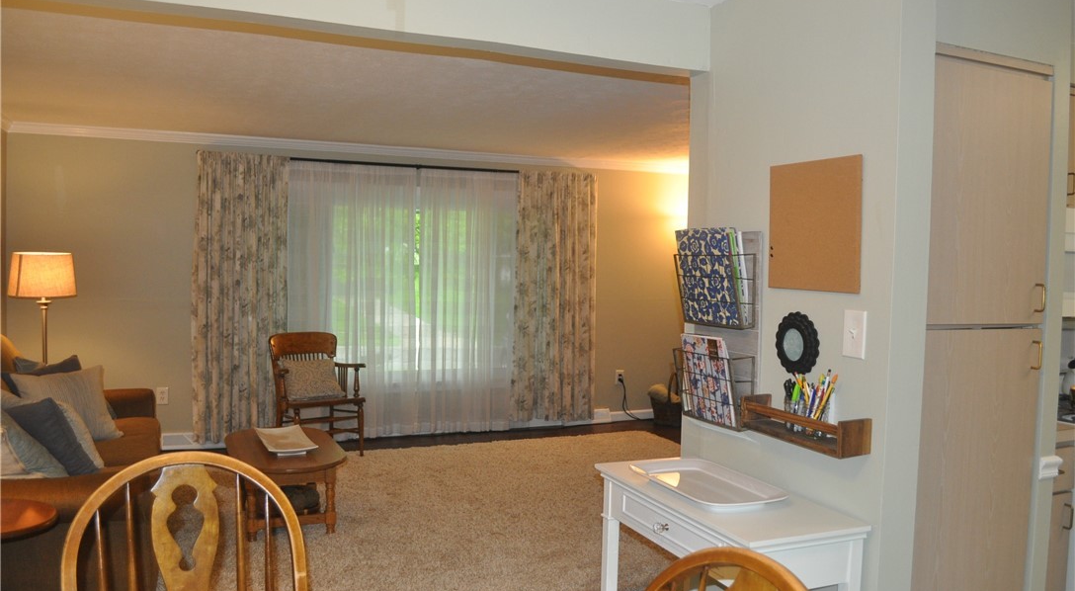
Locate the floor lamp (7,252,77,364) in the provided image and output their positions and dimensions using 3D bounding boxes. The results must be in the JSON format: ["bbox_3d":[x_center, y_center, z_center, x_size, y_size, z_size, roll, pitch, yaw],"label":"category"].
[{"bbox_3d":[-3.130,0.466,5.110,0.410,1.476,0.410,0,3,-24],"label":"floor lamp"}]

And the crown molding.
[{"bbox_3d":[-1.059,-1.158,6.383,5.404,0.083,0.080,0,3,-22],"label":"crown molding"}]

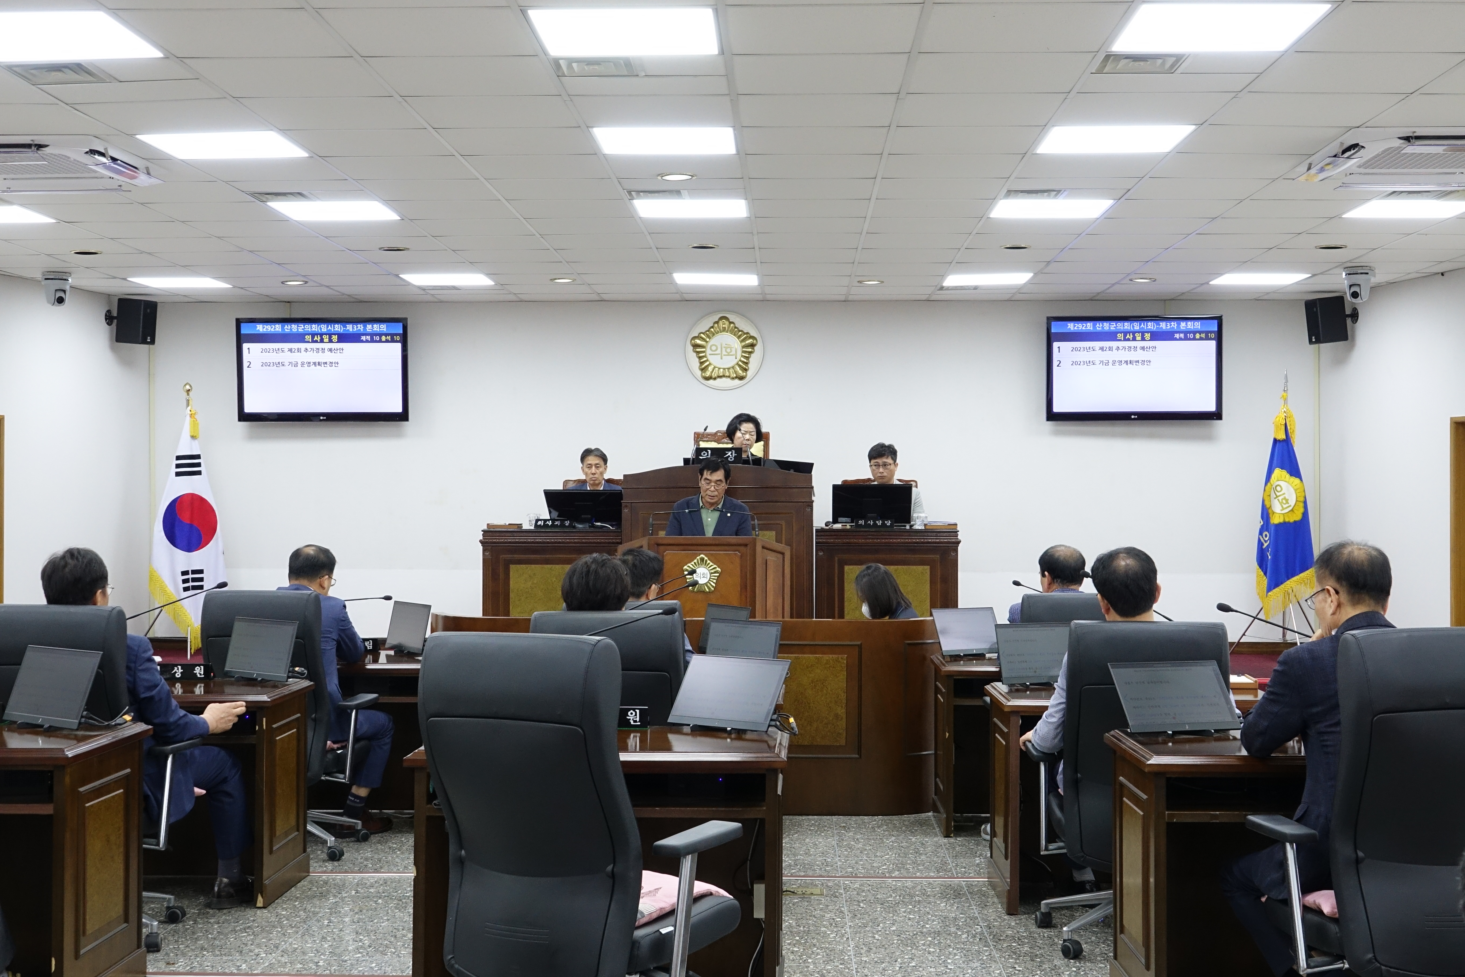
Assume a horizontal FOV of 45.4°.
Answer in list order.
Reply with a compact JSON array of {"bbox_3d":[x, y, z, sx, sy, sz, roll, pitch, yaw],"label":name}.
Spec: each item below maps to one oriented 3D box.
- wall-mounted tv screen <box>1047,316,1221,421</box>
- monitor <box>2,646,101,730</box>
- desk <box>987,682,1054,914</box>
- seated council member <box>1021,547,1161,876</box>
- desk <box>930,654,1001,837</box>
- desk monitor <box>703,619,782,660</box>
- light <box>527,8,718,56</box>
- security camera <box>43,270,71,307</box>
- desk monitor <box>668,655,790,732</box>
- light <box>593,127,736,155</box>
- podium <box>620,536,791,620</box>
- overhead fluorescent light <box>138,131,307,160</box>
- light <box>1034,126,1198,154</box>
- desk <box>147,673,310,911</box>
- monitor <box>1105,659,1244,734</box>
[{"bbox_3d":[3.031,-0.907,13.200,1.310,0.785,0.080,0,0,2],"label":"wall-mounted tv screen"},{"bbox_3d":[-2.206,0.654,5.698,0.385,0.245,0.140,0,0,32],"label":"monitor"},{"bbox_3d":[1.543,1.158,6.581,1.110,0.765,0.610,0,0,2],"label":"desk"},{"bbox_3d":[1.225,0.820,5.840,0.600,1.280,0.920,0,0,-4],"label":"seated council member"},{"bbox_3d":[1.420,1.145,7.840,1.000,0.735,0.560,0,0,1],"label":"desk"},{"bbox_3d":[0.046,0.611,6.607,0.350,0.238,0.080,0,-8,40],"label":"desk monitor"},{"bbox_3d":[-0.334,-1.469,5.571,0.600,0.050,0.600,0,0,2],"label":"light"},{"bbox_3d":[-4.522,-1.338,11.716,0.175,0.230,0.180,0,0,-35],"label":"security camera"},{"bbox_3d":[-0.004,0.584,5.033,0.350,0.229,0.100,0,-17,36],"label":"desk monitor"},{"bbox_3d":[-0.276,-1.467,7.300,0.600,0.050,0.600,0,0,2],"label":"light"},{"bbox_3d":[-0.147,0.884,9.160,0.910,1.240,0.500,0,0,2],"label":"podium"},{"bbox_3d":[-2.147,-1.463,7.391,0.600,0.060,0.590,0,0,2],"label":"overhead fluorescent light"},{"bbox_3d":[1.575,-1.462,7.247,0.600,0.050,0.600,0,0,2],"label":"light"},{"bbox_3d":[-2.070,1.090,6.360,1.000,0.730,0.550,0,0,4],"label":"desk"},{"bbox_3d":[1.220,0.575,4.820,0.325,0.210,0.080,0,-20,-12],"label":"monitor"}]

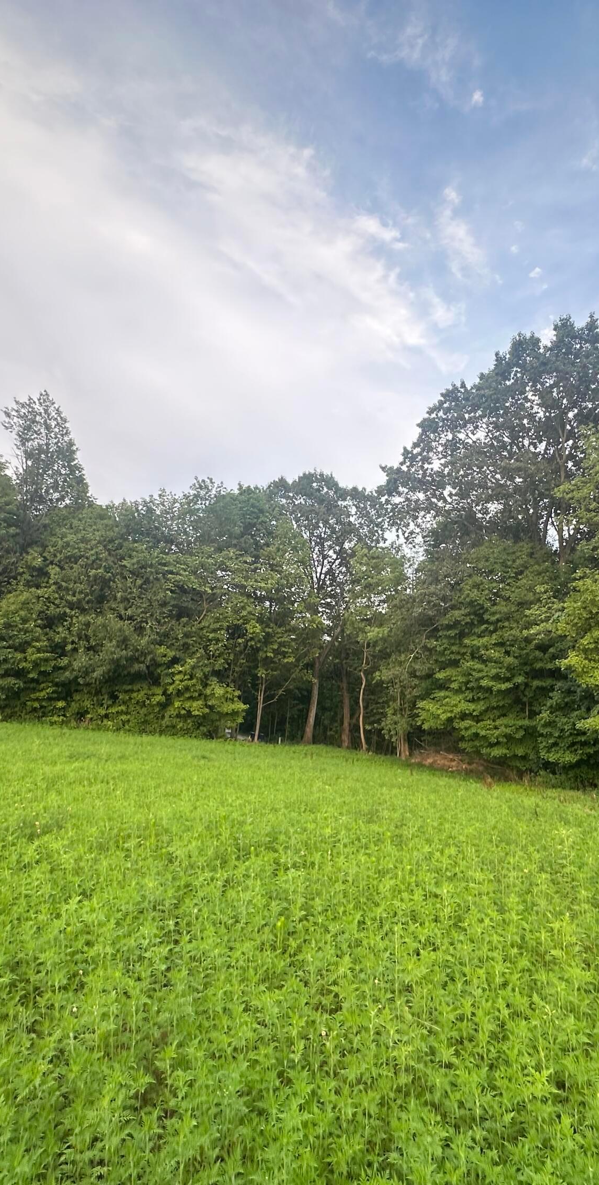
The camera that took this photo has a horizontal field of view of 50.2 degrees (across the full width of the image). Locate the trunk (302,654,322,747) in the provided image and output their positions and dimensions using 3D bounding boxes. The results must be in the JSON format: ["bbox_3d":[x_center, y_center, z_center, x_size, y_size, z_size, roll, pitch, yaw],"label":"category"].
[{"bbox_3d":[0.660,5.473,33.245,0.580,4.729,0.500,7,-6,1],"label":"trunk"}]

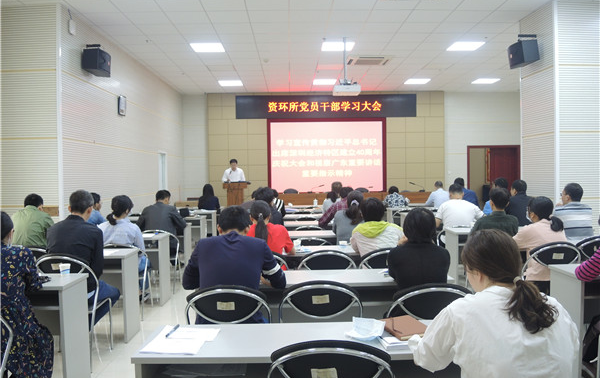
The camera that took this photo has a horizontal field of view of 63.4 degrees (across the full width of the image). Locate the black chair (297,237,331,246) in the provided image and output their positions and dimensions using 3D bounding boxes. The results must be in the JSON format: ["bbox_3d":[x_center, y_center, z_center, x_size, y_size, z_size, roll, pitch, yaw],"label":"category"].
[{"bbox_3d":[0.126,0.867,5.017,0.500,0.820,0.530,-1,2,-1],"label":"black chair"}]

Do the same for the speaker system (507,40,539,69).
[{"bbox_3d":[3.340,-2.000,7.240,0.250,0.300,0.465,-8,1,0],"label":"speaker system"}]

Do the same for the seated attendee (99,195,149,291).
[{"bbox_3d":[-1.804,0.691,5.186,0.490,1.240,0.780,-1,2,7],"label":"seated attendee"}]

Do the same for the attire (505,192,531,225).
[{"bbox_3d":[2.854,0.369,6.419,0.450,0.645,0.340,-1,2,-19],"label":"attire"}]

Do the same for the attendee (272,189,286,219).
[{"bbox_3d":[-0.425,0.623,7.867,0.470,1.240,0.700,-1,2,-1],"label":"attendee"}]

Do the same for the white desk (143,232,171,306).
[{"bbox_3d":[-2.246,0.922,5.550,1.400,0.750,0.450,-1,2,-1],"label":"white desk"}]

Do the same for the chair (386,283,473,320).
[{"bbox_3d":[0.753,0.956,2.947,0.480,0.860,0.560,-1,2,-1],"label":"chair"}]

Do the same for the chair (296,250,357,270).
[{"bbox_3d":[0.223,0.896,4.180,0.500,0.820,0.530,-1,2,-1],"label":"chair"}]

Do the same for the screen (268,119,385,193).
[{"bbox_3d":[0.768,-0.900,13.646,3.280,2.120,0.080,-1,2,-1],"label":"screen"}]

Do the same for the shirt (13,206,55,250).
[{"bbox_3d":[-2.826,0.511,5.265,0.480,0.690,0.400,-1,2,-1],"label":"shirt"}]

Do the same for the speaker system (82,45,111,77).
[{"bbox_3d":[-3.120,-1.950,7.490,0.250,0.300,0.465,4,2,1],"label":"speaker system"}]

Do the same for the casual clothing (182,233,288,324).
[{"bbox_3d":[-0.372,0.542,2.829,0.580,0.625,0.460,-1,2,-1],"label":"casual clothing"}]

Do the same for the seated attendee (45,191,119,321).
[{"bbox_3d":[-1.707,0.675,3.918,0.510,1.320,0.750,0,2,7],"label":"seated attendee"}]

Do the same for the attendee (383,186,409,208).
[{"bbox_3d":[1.841,0.503,9.358,0.500,1.170,0.700,-1,2,-1],"label":"attendee"}]

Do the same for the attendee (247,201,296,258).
[{"bbox_3d":[-0.279,0.704,4.173,0.460,1.240,0.750,-1,2,-1],"label":"attendee"}]

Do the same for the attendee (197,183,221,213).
[{"bbox_3d":[-1.837,0.545,9.864,0.460,1.280,0.740,-1,2,-1],"label":"attendee"}]

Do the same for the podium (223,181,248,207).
[{"bbox_3d":[-1.564,0.425,11.791,0.600,1.150,0.450,-1,2,-1],"label":"podium"}]

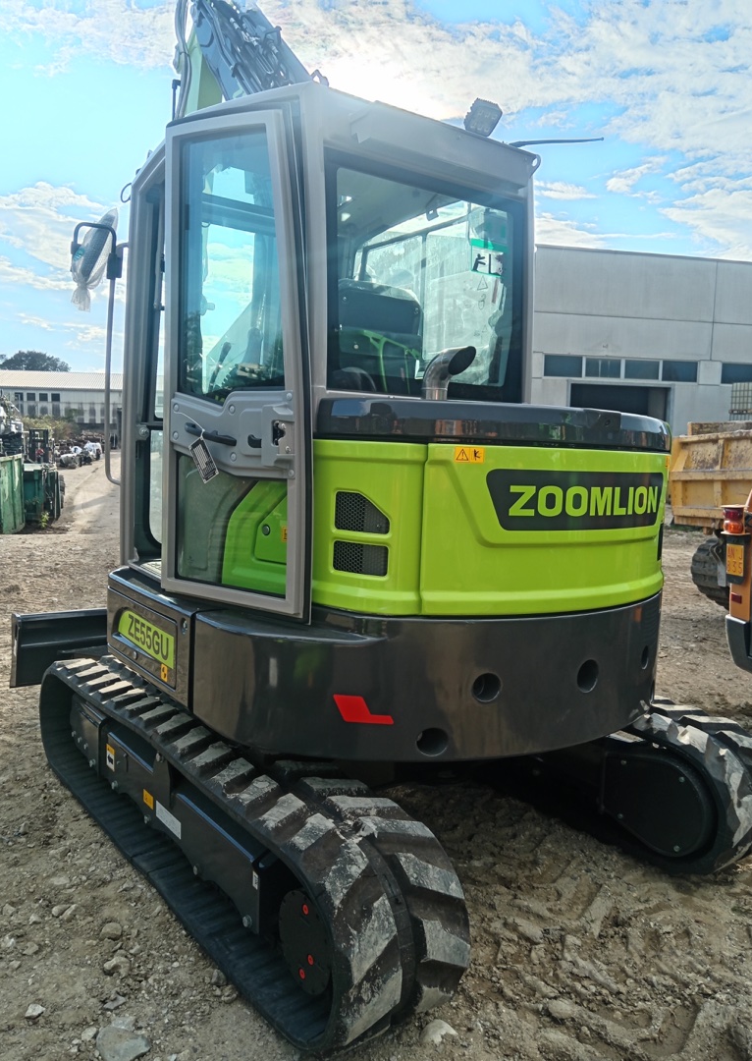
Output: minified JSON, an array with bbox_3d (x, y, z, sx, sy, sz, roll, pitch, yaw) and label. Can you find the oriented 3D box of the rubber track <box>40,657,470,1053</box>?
[{"bbox_3d":[-0.657,0.911,2.954,0.400,0.565,2.560,-3,8,-36],"label":"rubber track"}]

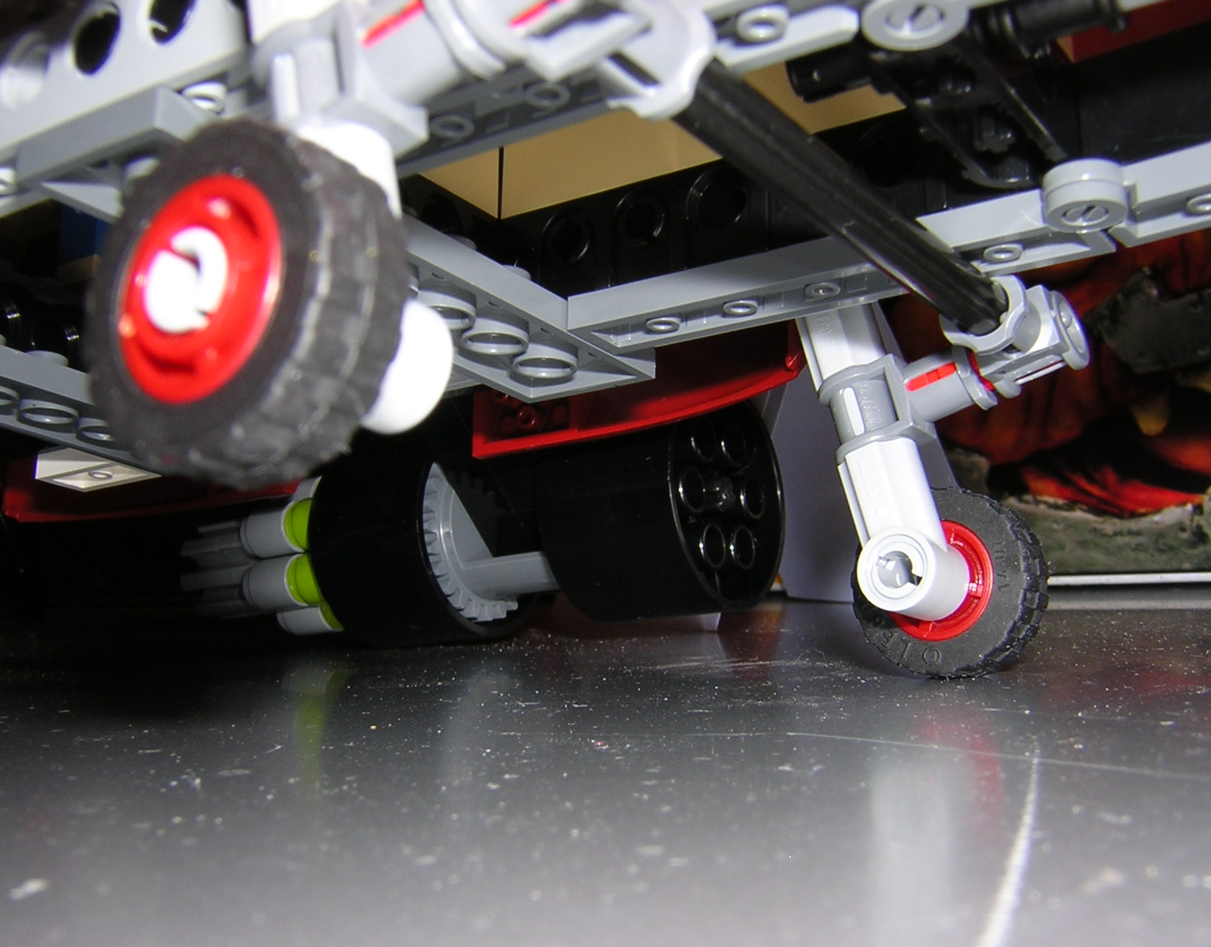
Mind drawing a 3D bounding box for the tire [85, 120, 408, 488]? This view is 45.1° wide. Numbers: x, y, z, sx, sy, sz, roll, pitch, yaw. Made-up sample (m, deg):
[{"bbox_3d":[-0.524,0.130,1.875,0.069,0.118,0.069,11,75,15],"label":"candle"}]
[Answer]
[{"bbox_3d":[-0.018,-0.008,0.072,0.018,0.018,0.006,-5,-14,34],"label":"tire"}]

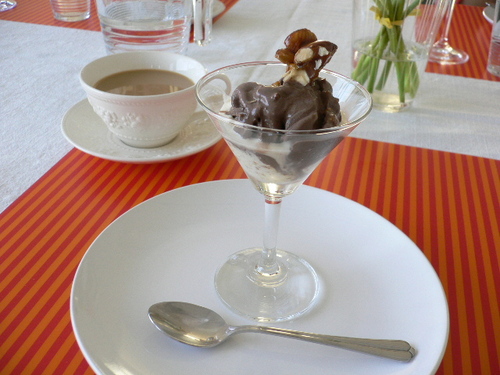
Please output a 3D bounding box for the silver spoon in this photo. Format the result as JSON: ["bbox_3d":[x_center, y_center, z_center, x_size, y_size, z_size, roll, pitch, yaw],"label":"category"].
[{"bbox_3d":[0.016,0.083,0.284,0.152,0.018,0.031,7,33,6],"label":"silver spoon"}]

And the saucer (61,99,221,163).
[{"bbox_3d":[-0.097,-0.054,0.491,0.160,0.024,0.160,2,33,-1],"label":"saucer"}]

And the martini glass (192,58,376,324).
[{"bbox_3d":[0.014,0.007,0.294,0.090,0.133,0.090,3,33,0],"label":"martini glass"}]

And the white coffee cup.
[{"bbox_3d":[-0.089,-0.078,0.478,0.129,0.066,0.112,-7,34,-15],"label":"white coffee cup"}]

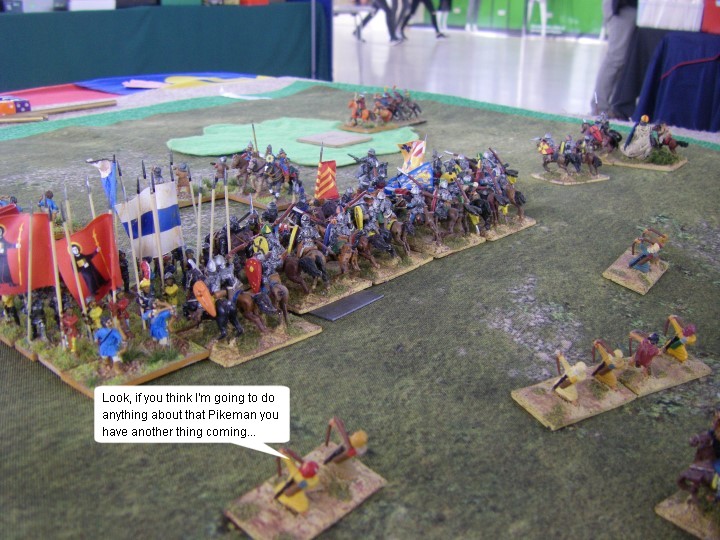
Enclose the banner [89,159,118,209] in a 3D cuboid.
[{"bbox_3d":[-0.097,-0.031,0.299,0.011,0.022,0.005,-8,24,-23],"label":"banner"}]

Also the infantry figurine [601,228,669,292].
[{"bbox_3d":[0.126,-0.008,0.354,0.021,0.019,0.040,16,26,32],"label":"infantry figurine"}]

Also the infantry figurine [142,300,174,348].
[{"bbox_3d":[-0.067,0.019,0.261,0.007,0.020,0.010,24,32,34],"label":"infantry figurine"}]

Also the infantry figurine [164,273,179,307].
[{"bbox_3d":[-0.068,0.009,0.283,0.005,0.018,0.006,24,32,34],"label":"infantry figurine"}]

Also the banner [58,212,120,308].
[{"bbox_3d":[-0.089,-0.004,0.262,0.021,0.029,0.005,-19,30,-41],"label":"banner"}]

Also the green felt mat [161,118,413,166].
[{"bbox_3d":[-0.045,-0.098,0.590,0.180,0.003,0.155,1,22,0],"label":"green felt mat"}]

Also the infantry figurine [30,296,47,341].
[{"bbox_3d":[-0.108,0.016,0.264,0.005,0.016,0.007,24,32,34],"label":"infantry figurine"}]

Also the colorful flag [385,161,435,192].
[{"bbox_3d":[0.022,-0.039,0.349,0.028,0.015,0.005,-15,27,-35],"label":"colorful flag"}]

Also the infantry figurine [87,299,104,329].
[{"bbox_3d":[-0.092,0.017,0.276,0.007,0.018,0.007,-19,30,-41],"label":"infantry figurine"}]

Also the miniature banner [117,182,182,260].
[{"bbox_3d":[-0.077,-0.018,0.290,0.026,0.026,0.005,-19,30,-41],"label":"miniature banner"}]

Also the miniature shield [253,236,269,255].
[{"bbox_3d":[-0.038,-0.009,0.300,0.006,0.008,0.002,22,22,31],"label":"miniature shield"}]

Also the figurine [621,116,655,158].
[{"bbox_3d":[0.181,-0.087,0.512,0.018,0.027,0.015,18,29,25],"label":"figurine"}]

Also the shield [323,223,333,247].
[{"bbox_3d":[-0.014,-0.016,0.350,0.003,0.011,0.007,7,23,-22],"label":"shield"}]

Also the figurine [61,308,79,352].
[{"bbox_3d":[-0.095,0.019,0.260,0.005,0.018,0.007,24,32,34],"label":"figurine"}]

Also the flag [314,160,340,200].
[{"bbox_3d":[-0.015,-0.040,0.349,0.012,0.018,0.004,-3,23,-11],"label":"flag"}]

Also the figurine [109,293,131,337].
[{"bbox_3d":[-0.082,0.015,0.270,0.006,0.017,0.008,24,32,34],"label":"figurine"}]

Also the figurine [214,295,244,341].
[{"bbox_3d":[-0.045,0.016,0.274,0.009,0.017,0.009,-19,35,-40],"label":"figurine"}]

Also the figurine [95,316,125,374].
[{"bbox_3d":[-0.080,0.023,0.250,0.007,0.020,0.009,24,32,34],"label":"figurine"}]

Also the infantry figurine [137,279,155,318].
[{"bbox_3d":[-0.078,0.012,0.289,0.007,0.018,0.007,-19,30,-41],"label":"infantry figurine"}]

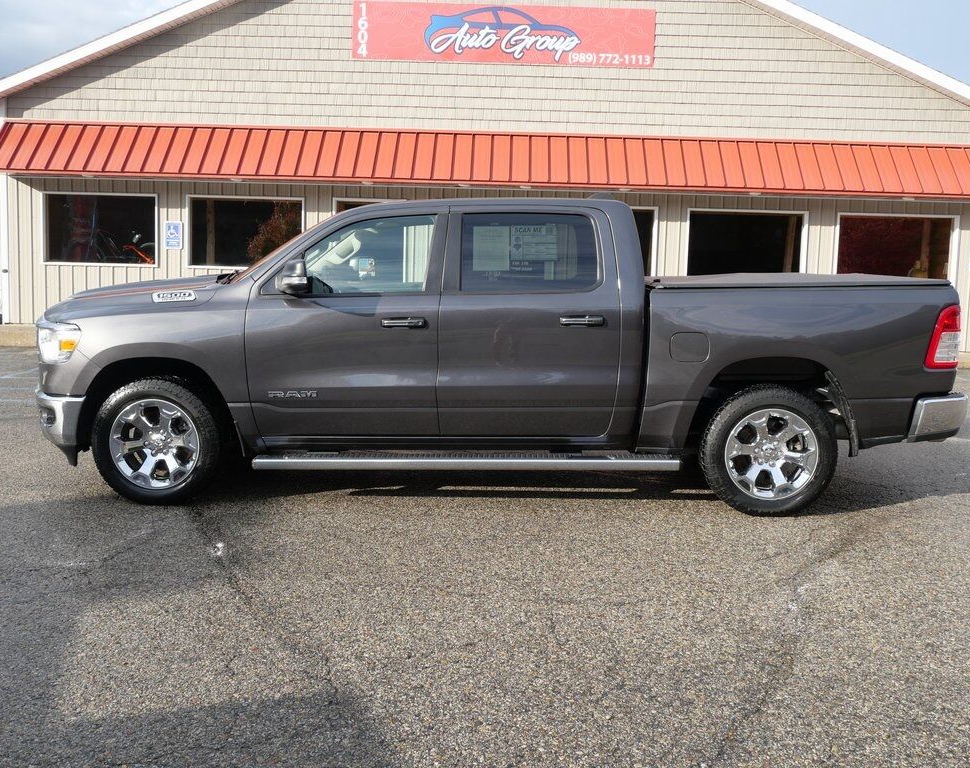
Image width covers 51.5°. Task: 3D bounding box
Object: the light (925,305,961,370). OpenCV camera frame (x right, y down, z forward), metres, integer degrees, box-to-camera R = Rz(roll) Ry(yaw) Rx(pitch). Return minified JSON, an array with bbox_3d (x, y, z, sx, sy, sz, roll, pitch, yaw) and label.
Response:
[{"bbox_3d":[2.659,-0.279,5.874,0.226,0.378,0.200,0,6,2],"label":"light"}]

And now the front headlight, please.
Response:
[{"bbox_3d":[-2.586,-0.259,6.180,0.370,0.240,0.340,0,6,2],"label":"front headlight"}]

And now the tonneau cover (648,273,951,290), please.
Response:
[{"bbox_3d":[1.871,-0.692,6.754,1.760,0.085,1.680,0,6,2],"label":"tonneau cover"}]

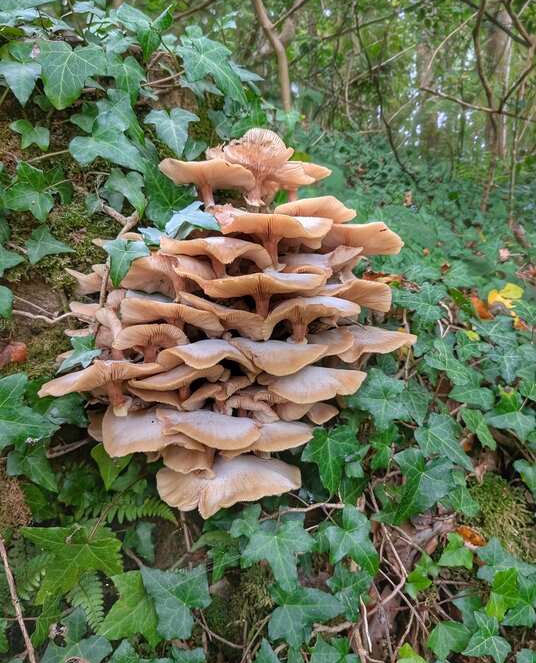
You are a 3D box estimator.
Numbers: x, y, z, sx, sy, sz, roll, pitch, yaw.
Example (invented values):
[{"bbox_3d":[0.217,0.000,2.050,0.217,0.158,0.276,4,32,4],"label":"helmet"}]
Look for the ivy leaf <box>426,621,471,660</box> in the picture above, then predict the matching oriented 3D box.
[{"bbox_3d":[0.223,0.382,0.610,0.047,0.038,0.015,1,-30,7],"label":"ivy leaf"}]

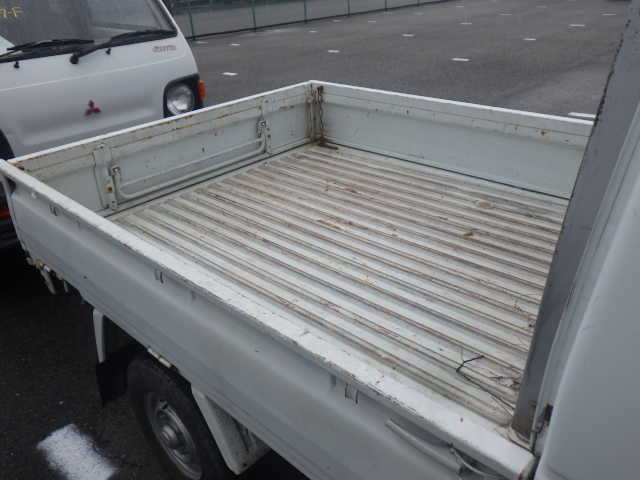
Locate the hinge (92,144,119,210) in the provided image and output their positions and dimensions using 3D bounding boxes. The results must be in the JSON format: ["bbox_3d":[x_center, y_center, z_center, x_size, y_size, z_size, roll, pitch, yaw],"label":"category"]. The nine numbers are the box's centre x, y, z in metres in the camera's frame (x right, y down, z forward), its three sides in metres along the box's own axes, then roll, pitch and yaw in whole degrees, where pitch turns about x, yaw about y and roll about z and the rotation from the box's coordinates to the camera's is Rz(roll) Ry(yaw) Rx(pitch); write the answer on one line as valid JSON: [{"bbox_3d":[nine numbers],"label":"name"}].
[{"bbox_3d":[-0.759,-0.217,1.848,0.026,0.245,0.066,22,37,37],"label":"hinge"}]

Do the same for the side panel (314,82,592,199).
[{"bbox_3d":[0.564,-0.394,2.072,1.622,0.298,0.041,22,37,37],"label":"side panel"}]

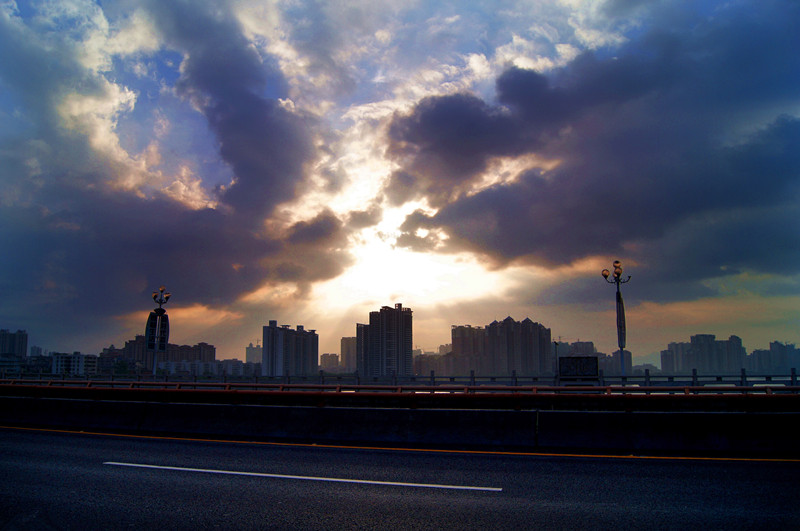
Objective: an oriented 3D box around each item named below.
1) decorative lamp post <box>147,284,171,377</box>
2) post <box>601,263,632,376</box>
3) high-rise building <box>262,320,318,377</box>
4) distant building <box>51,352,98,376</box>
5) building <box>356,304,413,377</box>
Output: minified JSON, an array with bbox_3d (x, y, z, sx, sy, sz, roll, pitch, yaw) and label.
[{"bbox_3d":[-14.954,4.533,36.930,1.350,6.600,1.500,-3,-10,17],"label":"decorative lamp post"},{"bbox_3d":[10.626,3.145,28.935,1.350,6.600,1.500,-3,-10,17],"label":"post"},{"bbox_3d":[-146.030,110.952,802.854,75.000,70.000,28.000,10,-14,-44],"label":"high-rise building"},{"bbox_3d":[-252.562,77.527,465.601,31.000,19.500,14.000,1,-10,-5],"label":"distant building"},{"bbox_3d":[-21.819,105.347,849.499,72.000,97.000,32.000,3,-10,-15],"label":"building"}]

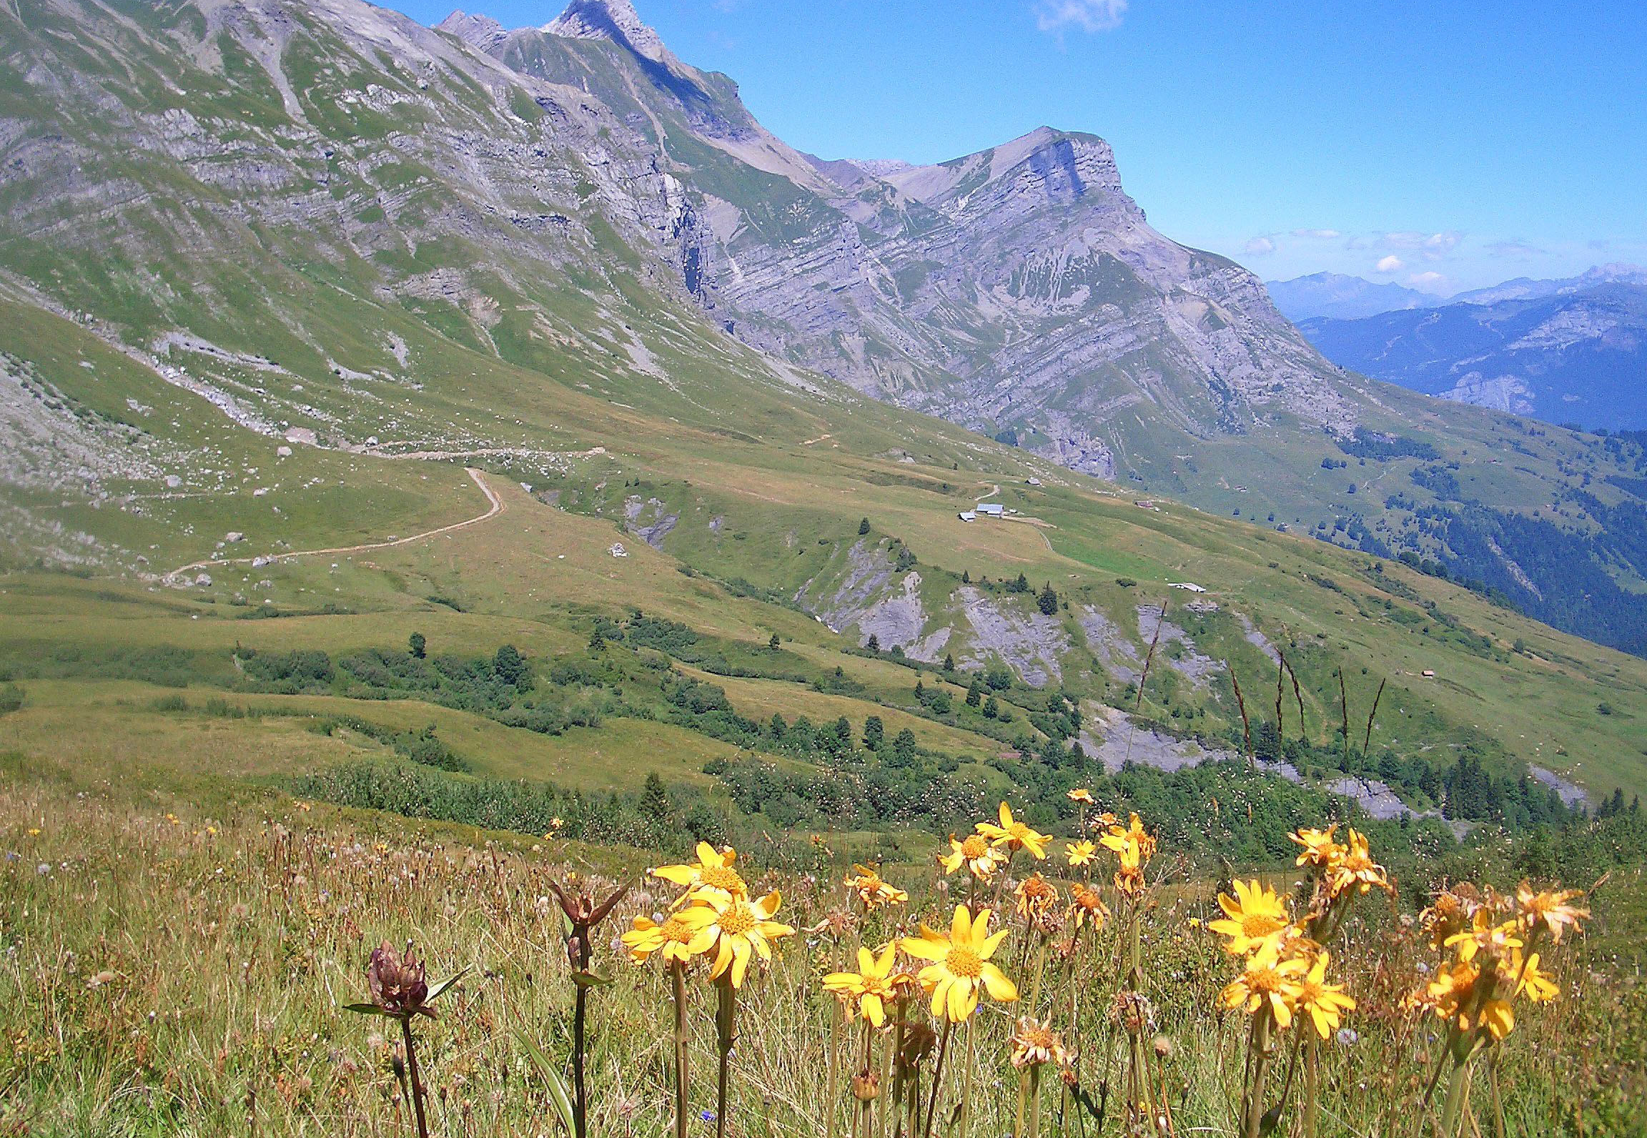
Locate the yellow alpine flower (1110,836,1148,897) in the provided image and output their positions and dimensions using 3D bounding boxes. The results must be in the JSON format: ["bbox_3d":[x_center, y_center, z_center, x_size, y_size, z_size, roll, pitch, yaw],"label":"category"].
[{"bbox_3d":[0.242,0.235,1.320,0.029,0.049,0.032,1,-12,10],"label":"yellow alpine flower"}]

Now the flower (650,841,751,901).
[{"bbox_3d":[-0.072,0.182,0.980,0.058,0.042,0.050,-1,-32,-9],"label":"flower"}]

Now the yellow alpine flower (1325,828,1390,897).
[{"bbox_3d":[0.347,0.190,1.080,0.042,0.044,0.042,1,-16,13],"label":"yellow alpine flower"}]

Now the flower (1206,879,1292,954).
[{"bbox_3d":[0.257,0.211,1.000,0.053,0.049,0.040,1,-26,19],"label":"flower"}]

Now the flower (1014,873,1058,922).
[{"bbox_3d":[0.162,0.251,1.270,0.033,0.037,0.034,0,-17,7],"label":"flower"}]

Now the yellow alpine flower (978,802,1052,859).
[{"bbox_3d":[0.152,0.208,1.320,0.058,0.045,0.052,0,-17,2],"label":"yellow alpine flower"}]

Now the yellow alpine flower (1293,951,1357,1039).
[{"bbox_3d":[0.307,0.261,1.020,0.041,0.055,0.038,-1,-16,-23],"label":"yellow alpine flower"}]

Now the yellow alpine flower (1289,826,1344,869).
[{"bbox_3d":[0.326,0.186,1.100,0.038,0.033,0.038,1,-16,17],"label":"yellow alpine flower"}]

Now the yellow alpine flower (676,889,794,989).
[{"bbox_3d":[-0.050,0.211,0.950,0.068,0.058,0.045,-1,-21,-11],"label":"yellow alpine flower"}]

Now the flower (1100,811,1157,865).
[{"bbox_3d":[0.242,0.214,1.320,0.046,0.043,0.040,0,-17,0],"label":"flower"}]

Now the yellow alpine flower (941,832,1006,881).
[{"bbox_3d":[0.114,0.219,1.270,0.049,0.037,0.042,1,-22,10],"label":"yellow alpine flower"}]

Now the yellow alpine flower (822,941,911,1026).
[{"bbox_3d":[0.028,0.269,1.080,0.058,0.056,0.040,0,-27,1],"label":"yellow alpine flower"}]

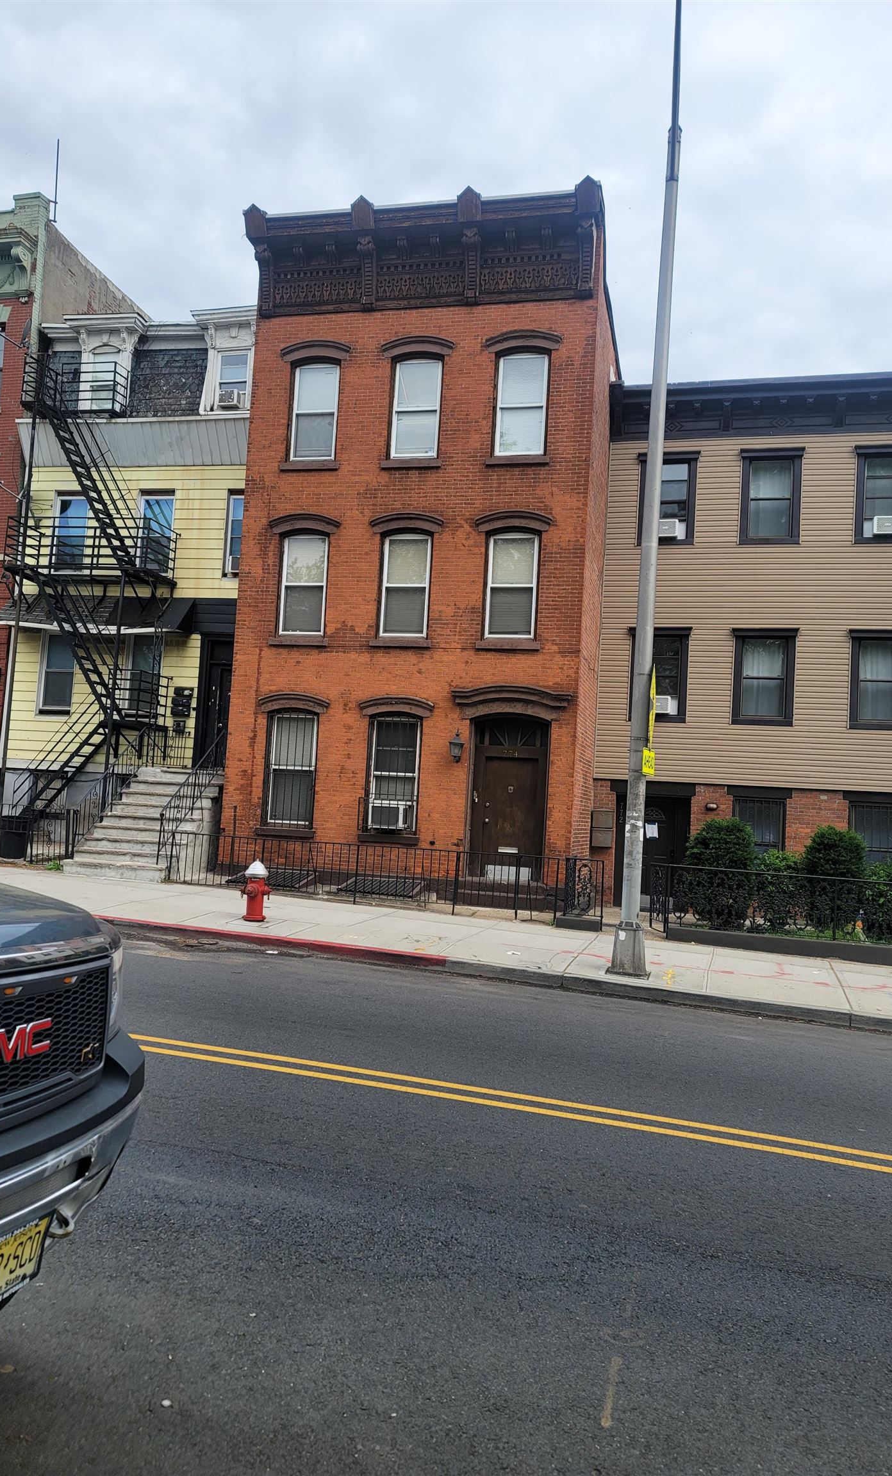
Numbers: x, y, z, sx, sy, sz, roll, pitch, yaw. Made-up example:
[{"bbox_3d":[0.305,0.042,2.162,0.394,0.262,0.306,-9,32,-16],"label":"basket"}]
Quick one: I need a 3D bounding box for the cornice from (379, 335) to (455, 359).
[{"bbox_3d":[-0.477,-6.649,18.184,1.308,0.395,0.180,2,-5,13],"label":"cornice"}]

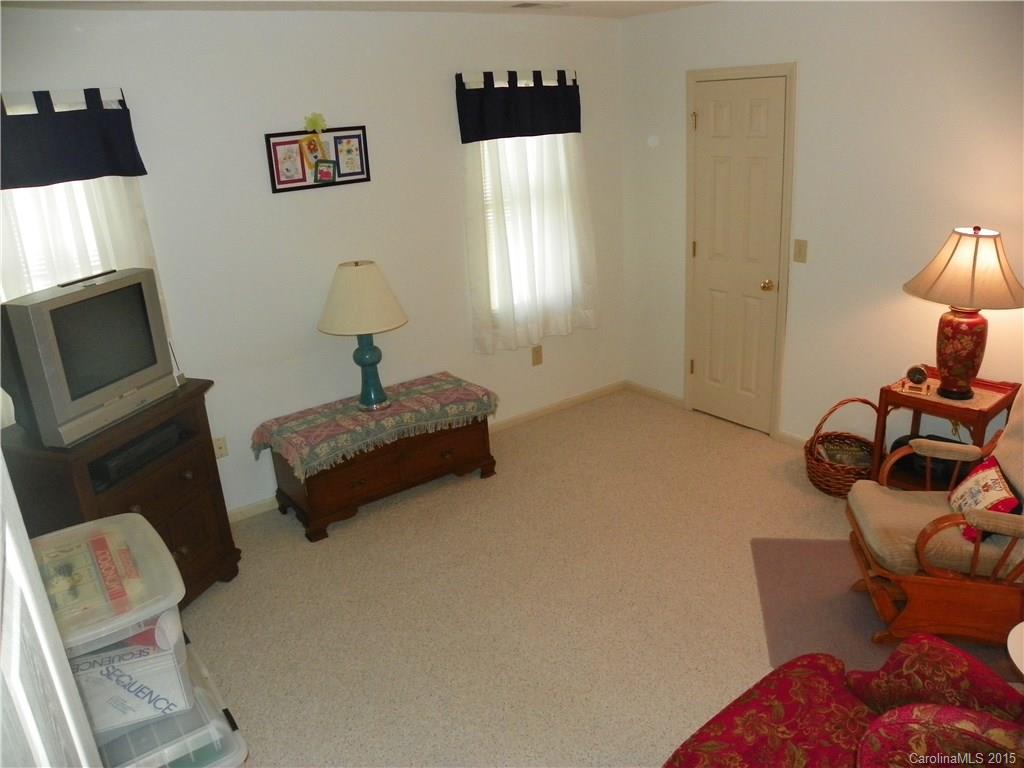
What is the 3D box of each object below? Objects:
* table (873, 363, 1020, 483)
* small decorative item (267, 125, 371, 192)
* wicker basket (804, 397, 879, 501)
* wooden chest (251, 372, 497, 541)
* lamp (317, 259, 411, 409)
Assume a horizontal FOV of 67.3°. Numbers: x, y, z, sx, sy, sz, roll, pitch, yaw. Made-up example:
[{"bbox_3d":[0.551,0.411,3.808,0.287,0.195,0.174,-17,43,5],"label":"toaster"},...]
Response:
[{"bbox_3d":[1.986,0.311,3.580,0.388,0.657,0.448,-15,22,-29],"label":"table"},{"bbox_3d":[-0.966,-1.132,3.872,0.527,0.274,0.025,-17,23,-32],"label":"small decorative item"},{"bbox_3d":[1.714,0.296,3.921,0.418,0.497,0.418,5,21,23],"label":"wicker basket"},{"bbox_3d":[-0.689,0.361,4.188,1.154,0.512,0.478,-17,23,-32],"label":"wooden chest"},{"bbox_3d":[-0.773,-0.255,4.010,0.468,0.776,0.468,-17,23,-32],"label":"lamp"}]

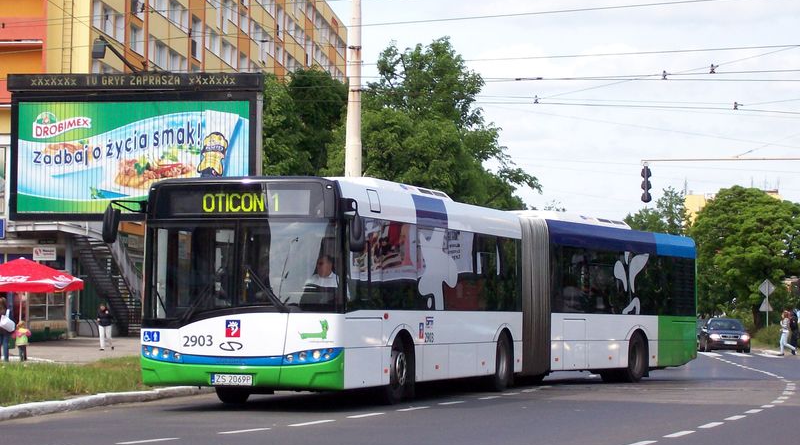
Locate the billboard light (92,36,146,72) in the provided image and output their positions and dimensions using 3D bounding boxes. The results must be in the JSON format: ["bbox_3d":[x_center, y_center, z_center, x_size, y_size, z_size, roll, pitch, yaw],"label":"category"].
[{"bbox_3d":[-5.843,-3.456,41.336,0.350,0.550,2.500,0,-3,9],"label":"billboard light"}]

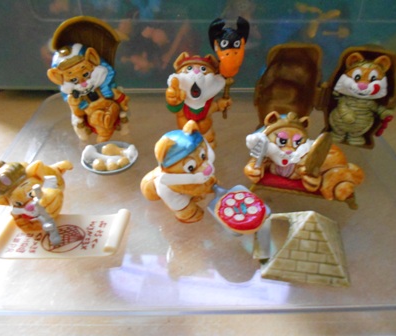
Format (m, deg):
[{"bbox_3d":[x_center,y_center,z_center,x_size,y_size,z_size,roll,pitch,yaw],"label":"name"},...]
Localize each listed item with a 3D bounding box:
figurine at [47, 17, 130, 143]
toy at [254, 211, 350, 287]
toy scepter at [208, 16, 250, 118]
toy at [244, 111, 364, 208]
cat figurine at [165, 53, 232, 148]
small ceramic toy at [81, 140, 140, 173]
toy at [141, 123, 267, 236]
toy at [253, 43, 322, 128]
[{"bbox_3d":[-0.047,-0.039,0.150,0.028,0.049,0.029,-7,34,-14],"label":"figurine"},{"bbox_3d":[0.030,0.018,0.100,0.026,0.015,0.025,6,36,8],"label":"toy"},{"bbox_3d":[0.011,-0.038,0.132,0.016,0.039,0.013,-2,36,-2],"label":"toy scepter"},{"bbox_3d":[0.038,-0.006,0.118,0.039,0.032,0.021,9,37,13],"label":"toy"},{"bbox_3d":[0.000,-0.029,0.144,0.026,0.040,0.021,2,36,2],"label":"cat figurine"},{"bbox_3d":[-0.037,-0.005,0.140,0.022,0.006,0.022,0,36,0],"label":"small ceramic toy"},{"bbox_3d":[0.002,0.002,0.107,0.040,0.033,0.025,20,40,25],"label":"toy"},{"bbox_3d":[0.039,-0.035,0.151,0.028,0.041,0.012,4,34,6],"label":"toy"}]

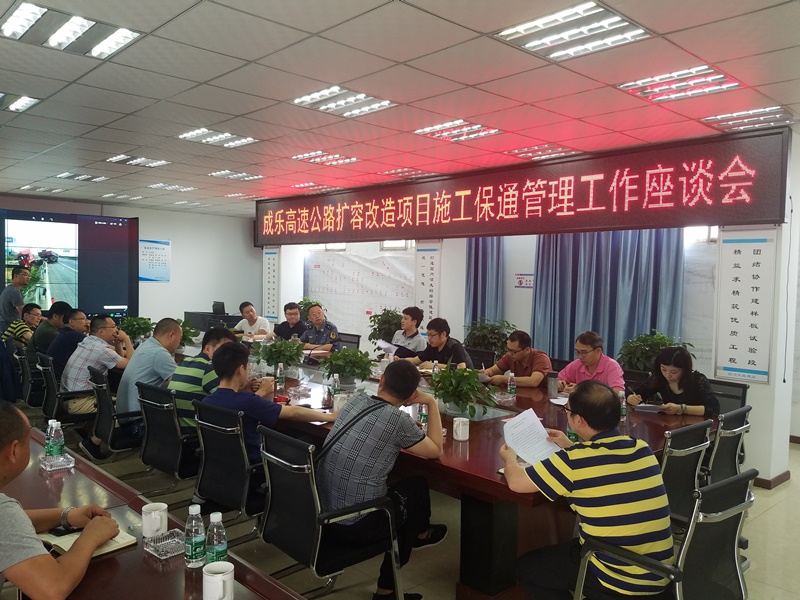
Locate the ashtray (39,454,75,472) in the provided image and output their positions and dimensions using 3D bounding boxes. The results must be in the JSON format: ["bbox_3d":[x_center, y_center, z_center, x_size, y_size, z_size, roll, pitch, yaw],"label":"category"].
[{"bbox_3d":[-1.510,0.717,2.654,0.109,0.031,0.112,-1,3,-43],"label":"ashtray"}]

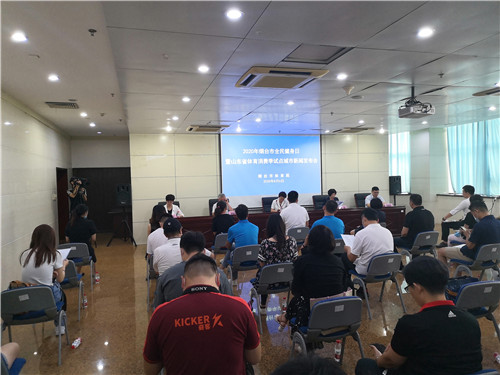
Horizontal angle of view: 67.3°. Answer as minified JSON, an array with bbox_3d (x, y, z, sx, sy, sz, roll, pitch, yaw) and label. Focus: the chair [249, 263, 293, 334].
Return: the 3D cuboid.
[{"bbox_3d":[0.309,1.189,4.346,0.540,0.730,0.560,-2,2,-16],"label":"chair"}]

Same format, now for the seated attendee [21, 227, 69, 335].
[{"bbox_3d":[-2.071,0.992,3.908,0.460,1.260,0.800,-2,1,-14],"label":"seated attendee"}]

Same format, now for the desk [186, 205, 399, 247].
[{"bbox_3d":[0.875,1.014,9.583,6.300,0.760,0.600,-2,2,-11],"label":"desk"}]

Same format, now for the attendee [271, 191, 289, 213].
[{"bbox_3d":[0.860,0.741,10.094,0.470,1.270,0.660,-2,2,-16],"label":"attendee"}]

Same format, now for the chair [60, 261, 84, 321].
[{"bbox_3d":[-2.399,1.258,4.725,0.540,0.730,0.560,-2,2,-16],"label":"chair"}]

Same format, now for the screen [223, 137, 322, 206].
[{"bbox_3d":[0.668,-0.491,10.692,3.040,2.050,0.050,-2,2,-16],"label":"screen"}]

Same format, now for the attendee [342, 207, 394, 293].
[{"bbox_3d":[1.466,0.879,4.772,0.560,1.260,0.800,-2,1,-19],"label":"attendee"}]

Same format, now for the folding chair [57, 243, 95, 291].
[{"bbox_3d":[-2.736,1.232,5.904,0.530,0.740,0.530,-2,1,-16],"label":"folding chair"}]

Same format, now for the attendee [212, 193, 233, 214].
[{"bbox_3d":[-0.696,0.803,9.534,0.550,1.300,0.750,-2,1,-18],"label":"attendee"}]

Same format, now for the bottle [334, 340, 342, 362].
[{"bbox_3d":[0.790,1.463,3.370,0.061,0.185,0.061,-2,1,0],"label":"bottle"}]

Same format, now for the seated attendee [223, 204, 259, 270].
[{"bbox_3d":[-0.141,0.891,5.540,0.500,1.295,0.780,-2,1,-16],"label":"seated attendee"}]

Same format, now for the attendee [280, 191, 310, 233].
[{"bbox_3d":[0.749,0.784,7.130,0.530,1.400,0.780,-2,1,-16],"label":"attendee"}]

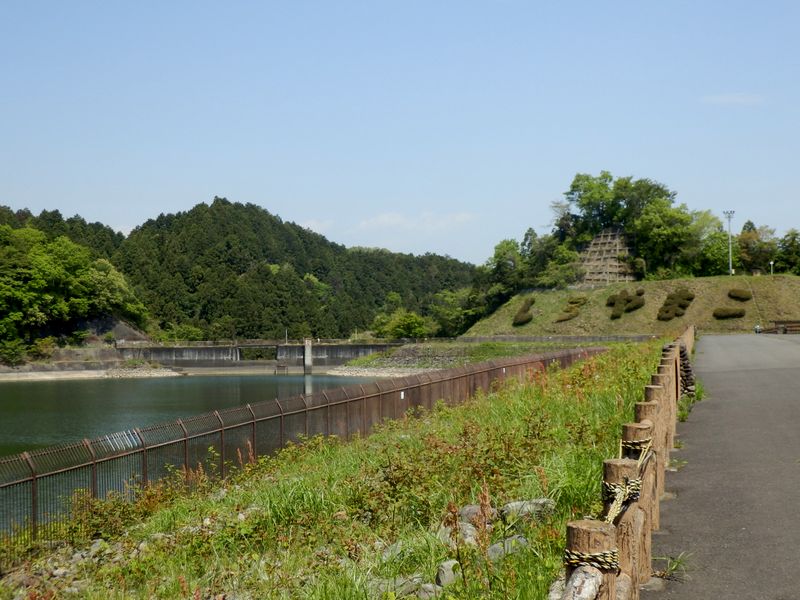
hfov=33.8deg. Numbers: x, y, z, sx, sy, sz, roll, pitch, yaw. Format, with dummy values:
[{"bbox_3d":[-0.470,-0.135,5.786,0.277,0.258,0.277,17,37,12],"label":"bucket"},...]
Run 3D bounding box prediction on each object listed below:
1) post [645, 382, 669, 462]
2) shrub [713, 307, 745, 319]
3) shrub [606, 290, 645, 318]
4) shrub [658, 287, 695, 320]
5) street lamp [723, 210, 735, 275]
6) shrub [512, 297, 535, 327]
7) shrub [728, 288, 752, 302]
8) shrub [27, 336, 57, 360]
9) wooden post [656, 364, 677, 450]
[{"bbox_3d":[2.052,1.123,10.600,0.160,0.860,0.160,0,0,13],"label":"post"},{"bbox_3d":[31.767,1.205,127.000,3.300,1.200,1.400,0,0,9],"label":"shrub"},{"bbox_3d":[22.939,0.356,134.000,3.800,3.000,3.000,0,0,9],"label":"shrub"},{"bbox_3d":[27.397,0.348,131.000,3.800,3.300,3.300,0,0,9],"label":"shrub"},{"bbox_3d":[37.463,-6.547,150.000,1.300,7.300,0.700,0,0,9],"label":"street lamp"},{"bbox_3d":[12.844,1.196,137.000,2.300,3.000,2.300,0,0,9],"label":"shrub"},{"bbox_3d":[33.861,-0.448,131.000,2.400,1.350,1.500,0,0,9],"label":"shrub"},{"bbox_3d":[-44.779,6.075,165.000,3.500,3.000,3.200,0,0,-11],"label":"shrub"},{"bbox_3d":[2.790,1.121,13.800,0.160,0.870,0.160,0,0,0],"label":"wooden post"}]

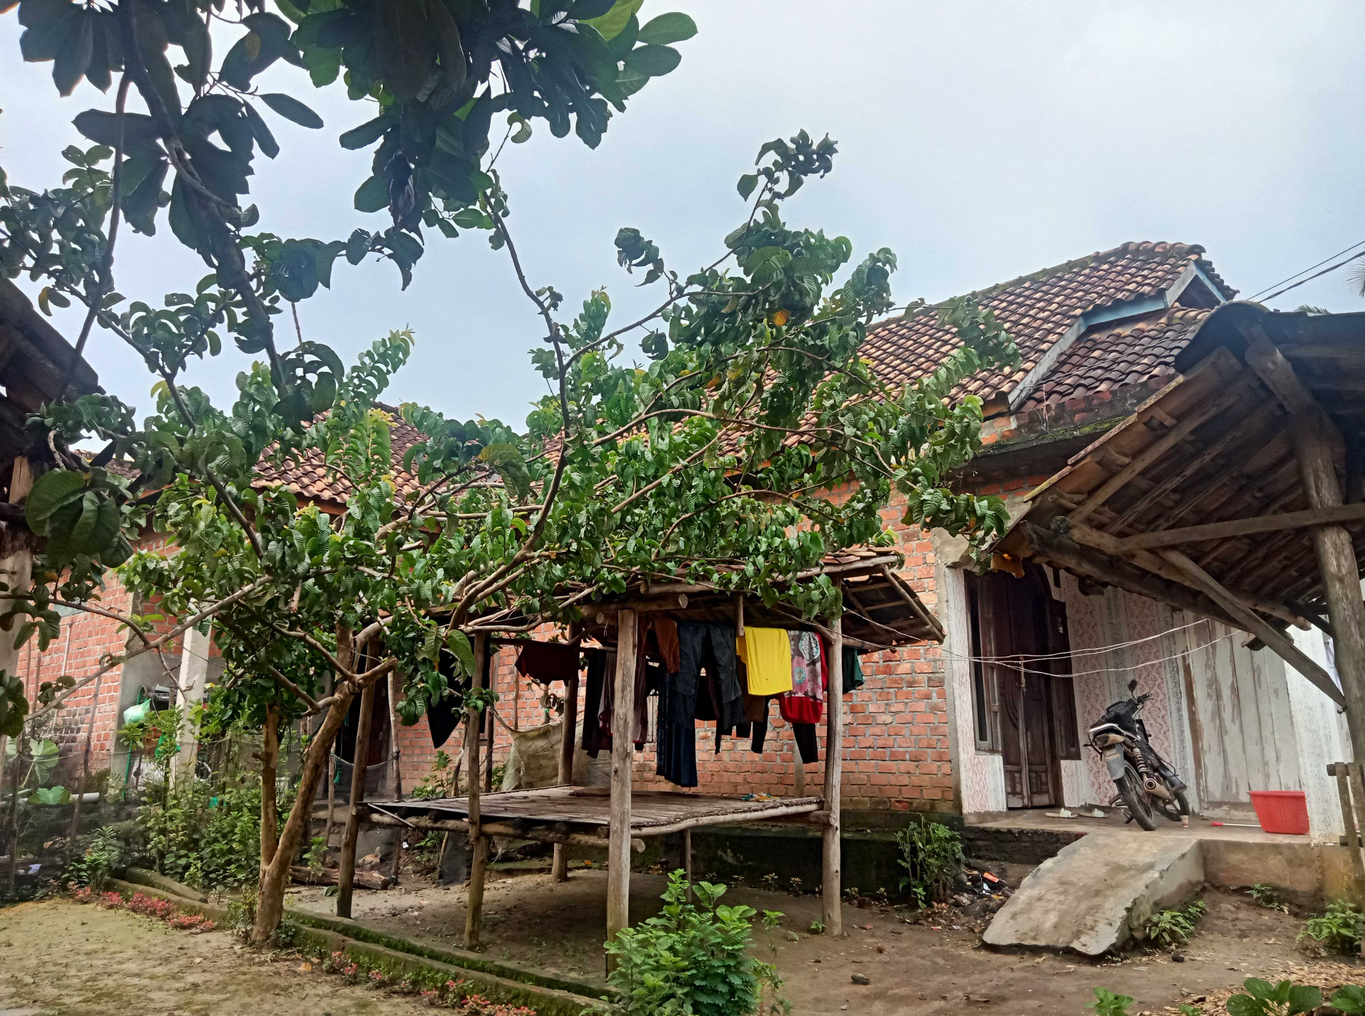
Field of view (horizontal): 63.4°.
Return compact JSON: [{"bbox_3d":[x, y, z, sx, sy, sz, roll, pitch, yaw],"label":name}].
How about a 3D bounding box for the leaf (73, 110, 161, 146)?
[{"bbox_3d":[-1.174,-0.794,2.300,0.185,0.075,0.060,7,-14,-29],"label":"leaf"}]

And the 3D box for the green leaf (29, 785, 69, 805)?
[{"bbox_3d":[-5.941,2.698,10.364,0.380,0.200,0.280,7,-14,-28],"label":"green leaf"}]

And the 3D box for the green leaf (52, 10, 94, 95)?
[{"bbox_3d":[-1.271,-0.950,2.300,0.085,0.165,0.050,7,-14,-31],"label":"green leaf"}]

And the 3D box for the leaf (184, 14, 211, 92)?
[{"bbox_3d":[-0.988,-0.927,2.250,0.060,0.170,0.045,6,-14,-26],"label":"leaf"}]

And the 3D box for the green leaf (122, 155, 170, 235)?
[{"bbox_3d":[-1.167,-0.680,2.400,0.100,0.160,0.050,6,-14,-27],"label":"green leaf"}]

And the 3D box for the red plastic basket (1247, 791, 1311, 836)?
[{"bbox_3d":[4.880,2.434,8.837,0.500,0.320,0.420,-12,-17,43],"label":"red plastic basket"}]

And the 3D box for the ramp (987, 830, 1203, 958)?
[{"bbox_3d":[2.660,2.449,7.143,1.530,0.570,0.830,11,-17,-42],"label":"ramp"}]

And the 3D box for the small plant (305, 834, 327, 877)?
[{"bbox_3d":[-3.588,3.416,10.800,0.220,0.420,0.220,4,-13,-17],"label":"small plant"}]

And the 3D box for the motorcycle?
[{"bbox_3d":[3.640,1.989,8.806,0.720,1.080,1.900,-18,-19,27],"label":"motorcycle"}]

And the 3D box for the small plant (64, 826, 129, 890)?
[{"bbox_3d":[-4.674,2.802,8.806,0.470,0.470,0.420,6,-14,-26],"label":"small plant"}]

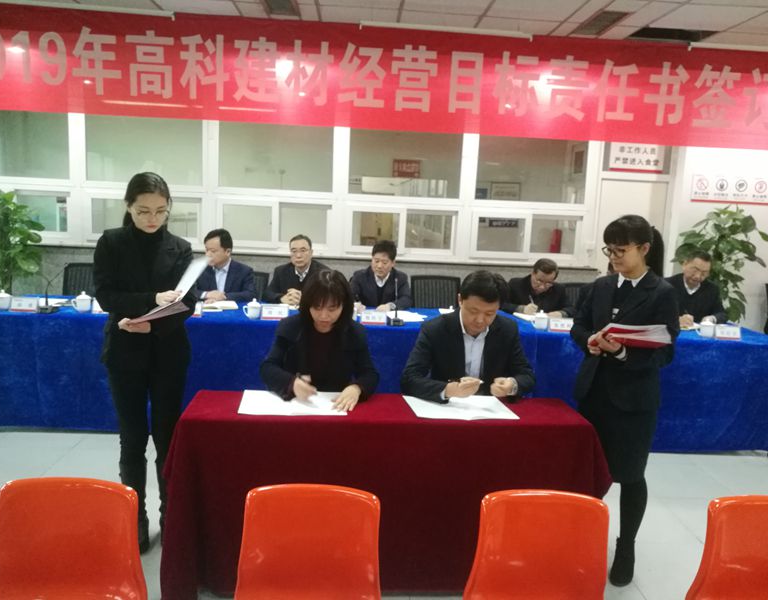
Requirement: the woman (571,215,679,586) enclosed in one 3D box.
[{"bbox_3d":[0.993,0.427,2.644,0.440,1.570,0.340,11,11,43],"label":"woman"}]

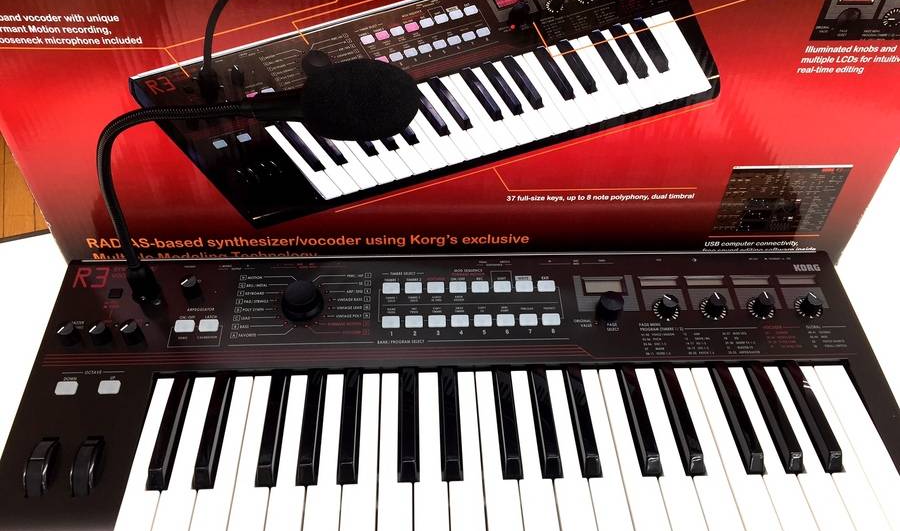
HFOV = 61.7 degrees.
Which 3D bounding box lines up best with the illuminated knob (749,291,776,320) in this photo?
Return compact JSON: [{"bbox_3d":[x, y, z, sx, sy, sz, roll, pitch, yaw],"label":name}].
[{"bbox_3d":[0.250,0.031,0.597,0.021,0.014,0.021,-1,51,-2],"label":"illuminated knob"}]

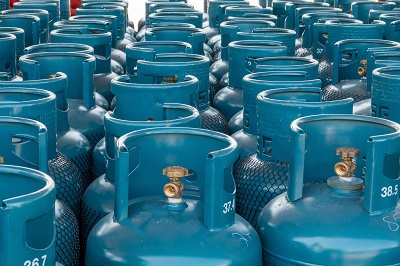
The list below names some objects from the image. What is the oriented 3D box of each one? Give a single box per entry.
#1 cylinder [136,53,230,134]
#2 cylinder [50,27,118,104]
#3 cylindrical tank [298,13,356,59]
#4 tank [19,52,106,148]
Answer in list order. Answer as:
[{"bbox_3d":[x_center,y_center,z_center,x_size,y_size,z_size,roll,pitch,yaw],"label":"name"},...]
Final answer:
[{"bbox_3d":[-0.087,0.336,3.299,0.372,1.200,0.372,6,14,24],"label":"cylinder"},{"bbox_3d":[-0.476,0.188,3.927,0.372,1.200,0.372,0,13,0],"label":"cylinder"},{"bbox_3d":[0.622,0.040,4.713,0.370,1.250,0.370,0,13,0],"label":"cylindrical tank"},{"bbox_3d":[-0.469,0.361,3.255,0.370,1.250,0.370,0,13,0],"label":"tank"}]

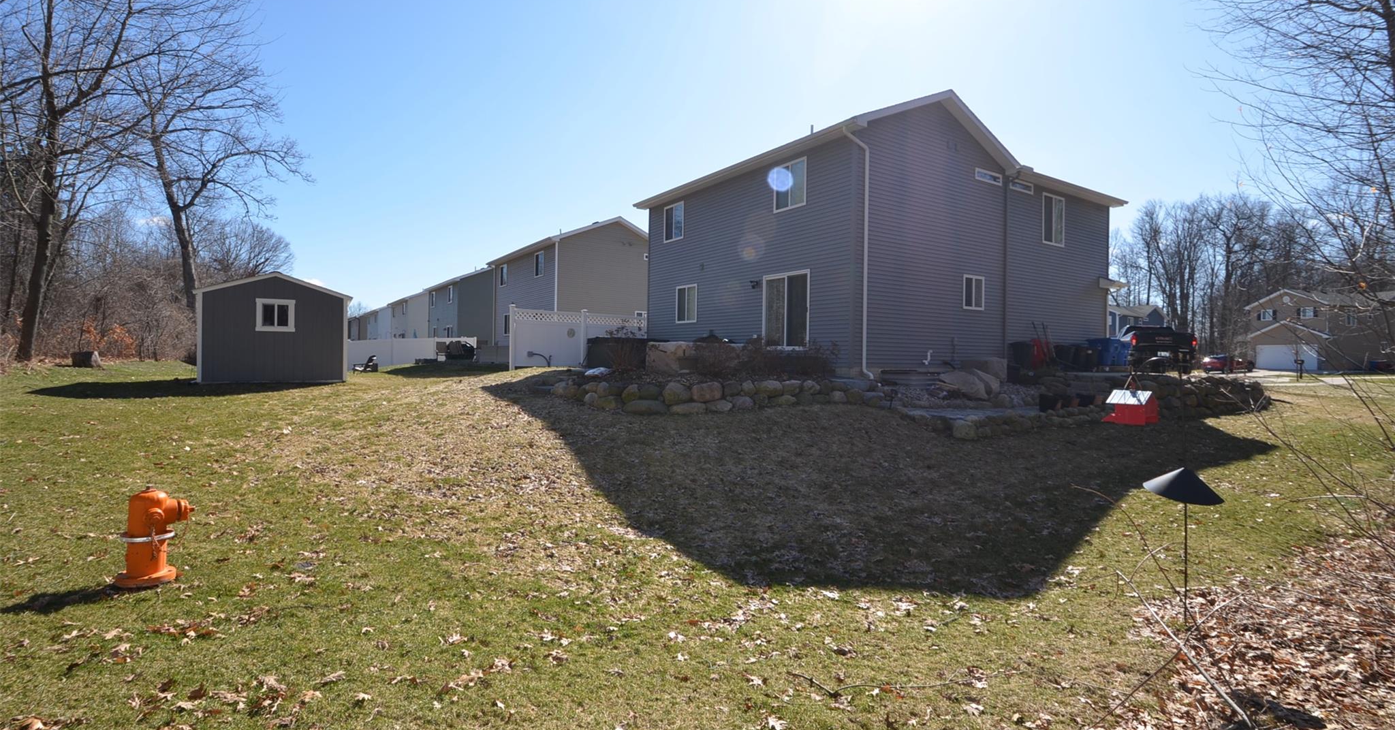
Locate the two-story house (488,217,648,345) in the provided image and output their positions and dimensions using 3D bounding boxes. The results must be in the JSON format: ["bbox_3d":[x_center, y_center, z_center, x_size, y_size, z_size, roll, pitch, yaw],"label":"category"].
[{"bbox_3d":[-4.044,-3.767,36.939,13.900,7.300,10.300,0,1,-34],"label":"two-story house"}]

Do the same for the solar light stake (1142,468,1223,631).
[{"bbox_3d":[3.442,1.279,4.340,0.455,1.110,0.455,2,1,44],"label":"solar light stake"}]

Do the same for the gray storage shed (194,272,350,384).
[{"bbox_3d":[-11.423,-0.974,16.823,3.250,2.760,3.800,0,1,-34],"label":"gray storage shed"}]

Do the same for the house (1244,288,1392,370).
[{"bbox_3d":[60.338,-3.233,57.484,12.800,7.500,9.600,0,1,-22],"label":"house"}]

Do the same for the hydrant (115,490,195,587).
[{"bbox_3d":[-4.198,1.280,4.775,0.390,0.735,0.450,1,1,37],"label":"hydrant"}]

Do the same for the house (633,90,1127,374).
[{"bbox_3d":[6.273,-3.488,21.957,13.900,7.300,10.250,0,1,-34],"label":"house"}]

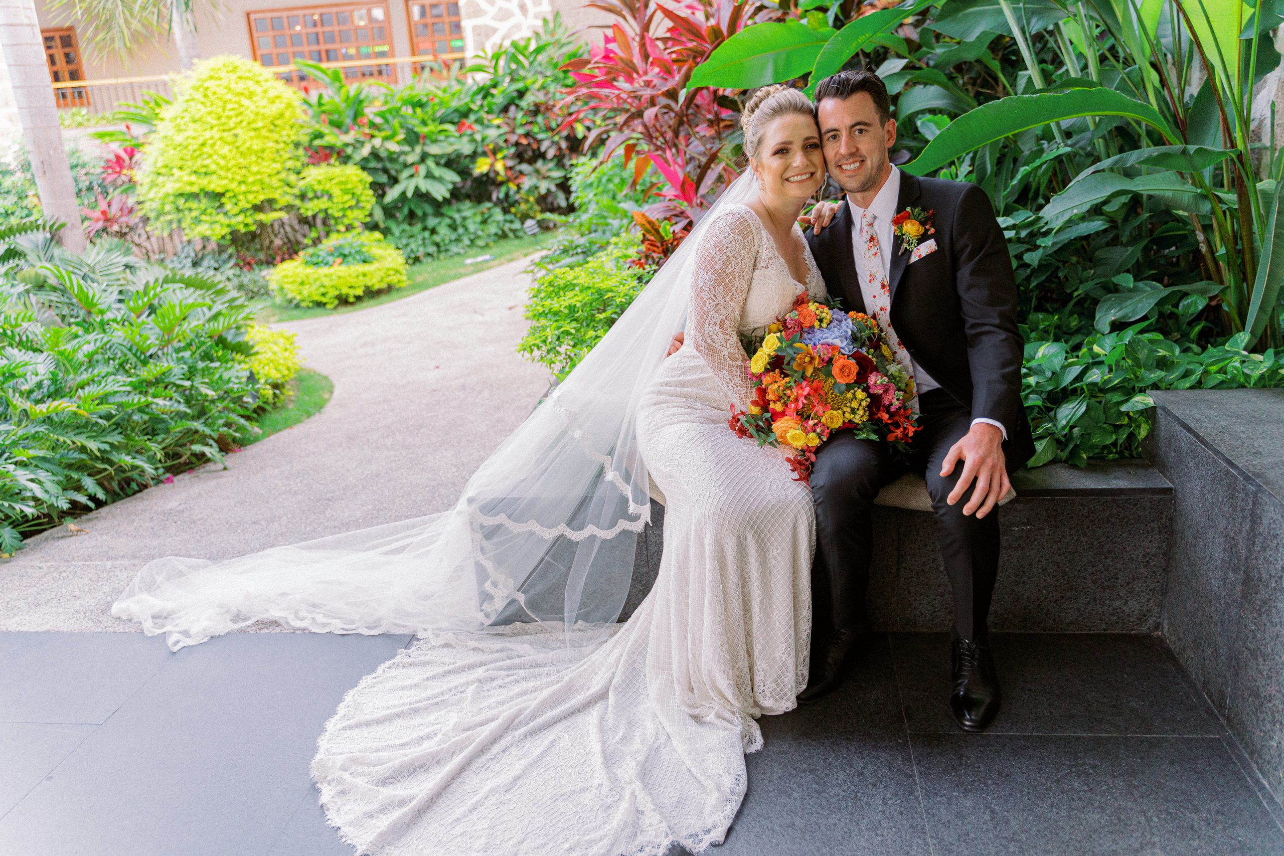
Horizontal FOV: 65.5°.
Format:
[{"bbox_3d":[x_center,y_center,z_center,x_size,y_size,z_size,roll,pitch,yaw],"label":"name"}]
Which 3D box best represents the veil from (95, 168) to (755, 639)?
[{"bbox_3d":[-0.599,-0.051,2.564,1.800,1.080,0.620,-1,17,8],"label":"veil"}]

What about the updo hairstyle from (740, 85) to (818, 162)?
[{"bbox_3d":[0.289,-0.648,2.120,0.165,0.170,0.190,-7,18,-9],"label":"updo hairstyle"}]

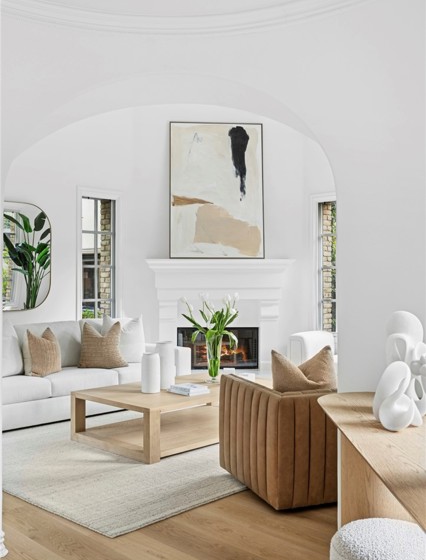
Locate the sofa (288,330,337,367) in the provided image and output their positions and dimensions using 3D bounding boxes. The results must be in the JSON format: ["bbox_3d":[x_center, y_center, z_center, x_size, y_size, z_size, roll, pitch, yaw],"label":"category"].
[{"bbox_3d":[1.400,1.000,6.740,0.850,0.800,0.870,0,0,44],"label":"sofa"}]

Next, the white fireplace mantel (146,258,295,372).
[{"bbox_3d":[0.090,0.451,7.690,1.850,1.420,0.300,0,0,-3],"label":"white fireplace mantel"}]

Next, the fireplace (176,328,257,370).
[{"bbox_3d":[0.068,0.880,7.860,1.050,0.560,0.300,0,0,-3],"label":"fireplace"}]

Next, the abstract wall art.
[{"bbox_3d":[0.040,-1.150,7.740,1.235,1.785,0.050,0,-4,-5],"label":"abstract wall art"}]

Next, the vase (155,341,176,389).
[{"bbox_3d":[-0.430,0.773,5.500,0.185,0.415,0.185,0,0,0],"label":"vase"}]

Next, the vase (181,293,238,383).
[{"bbox_3d":[-0.030,0.554,5.820,0.550,0.856,0.500,0,0,0],"label":"vase"}]

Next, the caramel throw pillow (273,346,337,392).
[{"bbox_3d":[0.630,0.690,4.000,0.480,0.490,0.170,0,10,-21],"label":"caramel throw pillow"}]

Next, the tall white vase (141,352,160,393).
[{"bbox_3d":[-0.545,0.815,5.320,0.165,0.334,0.165,0,0,0],"label":"tall white vase"}]

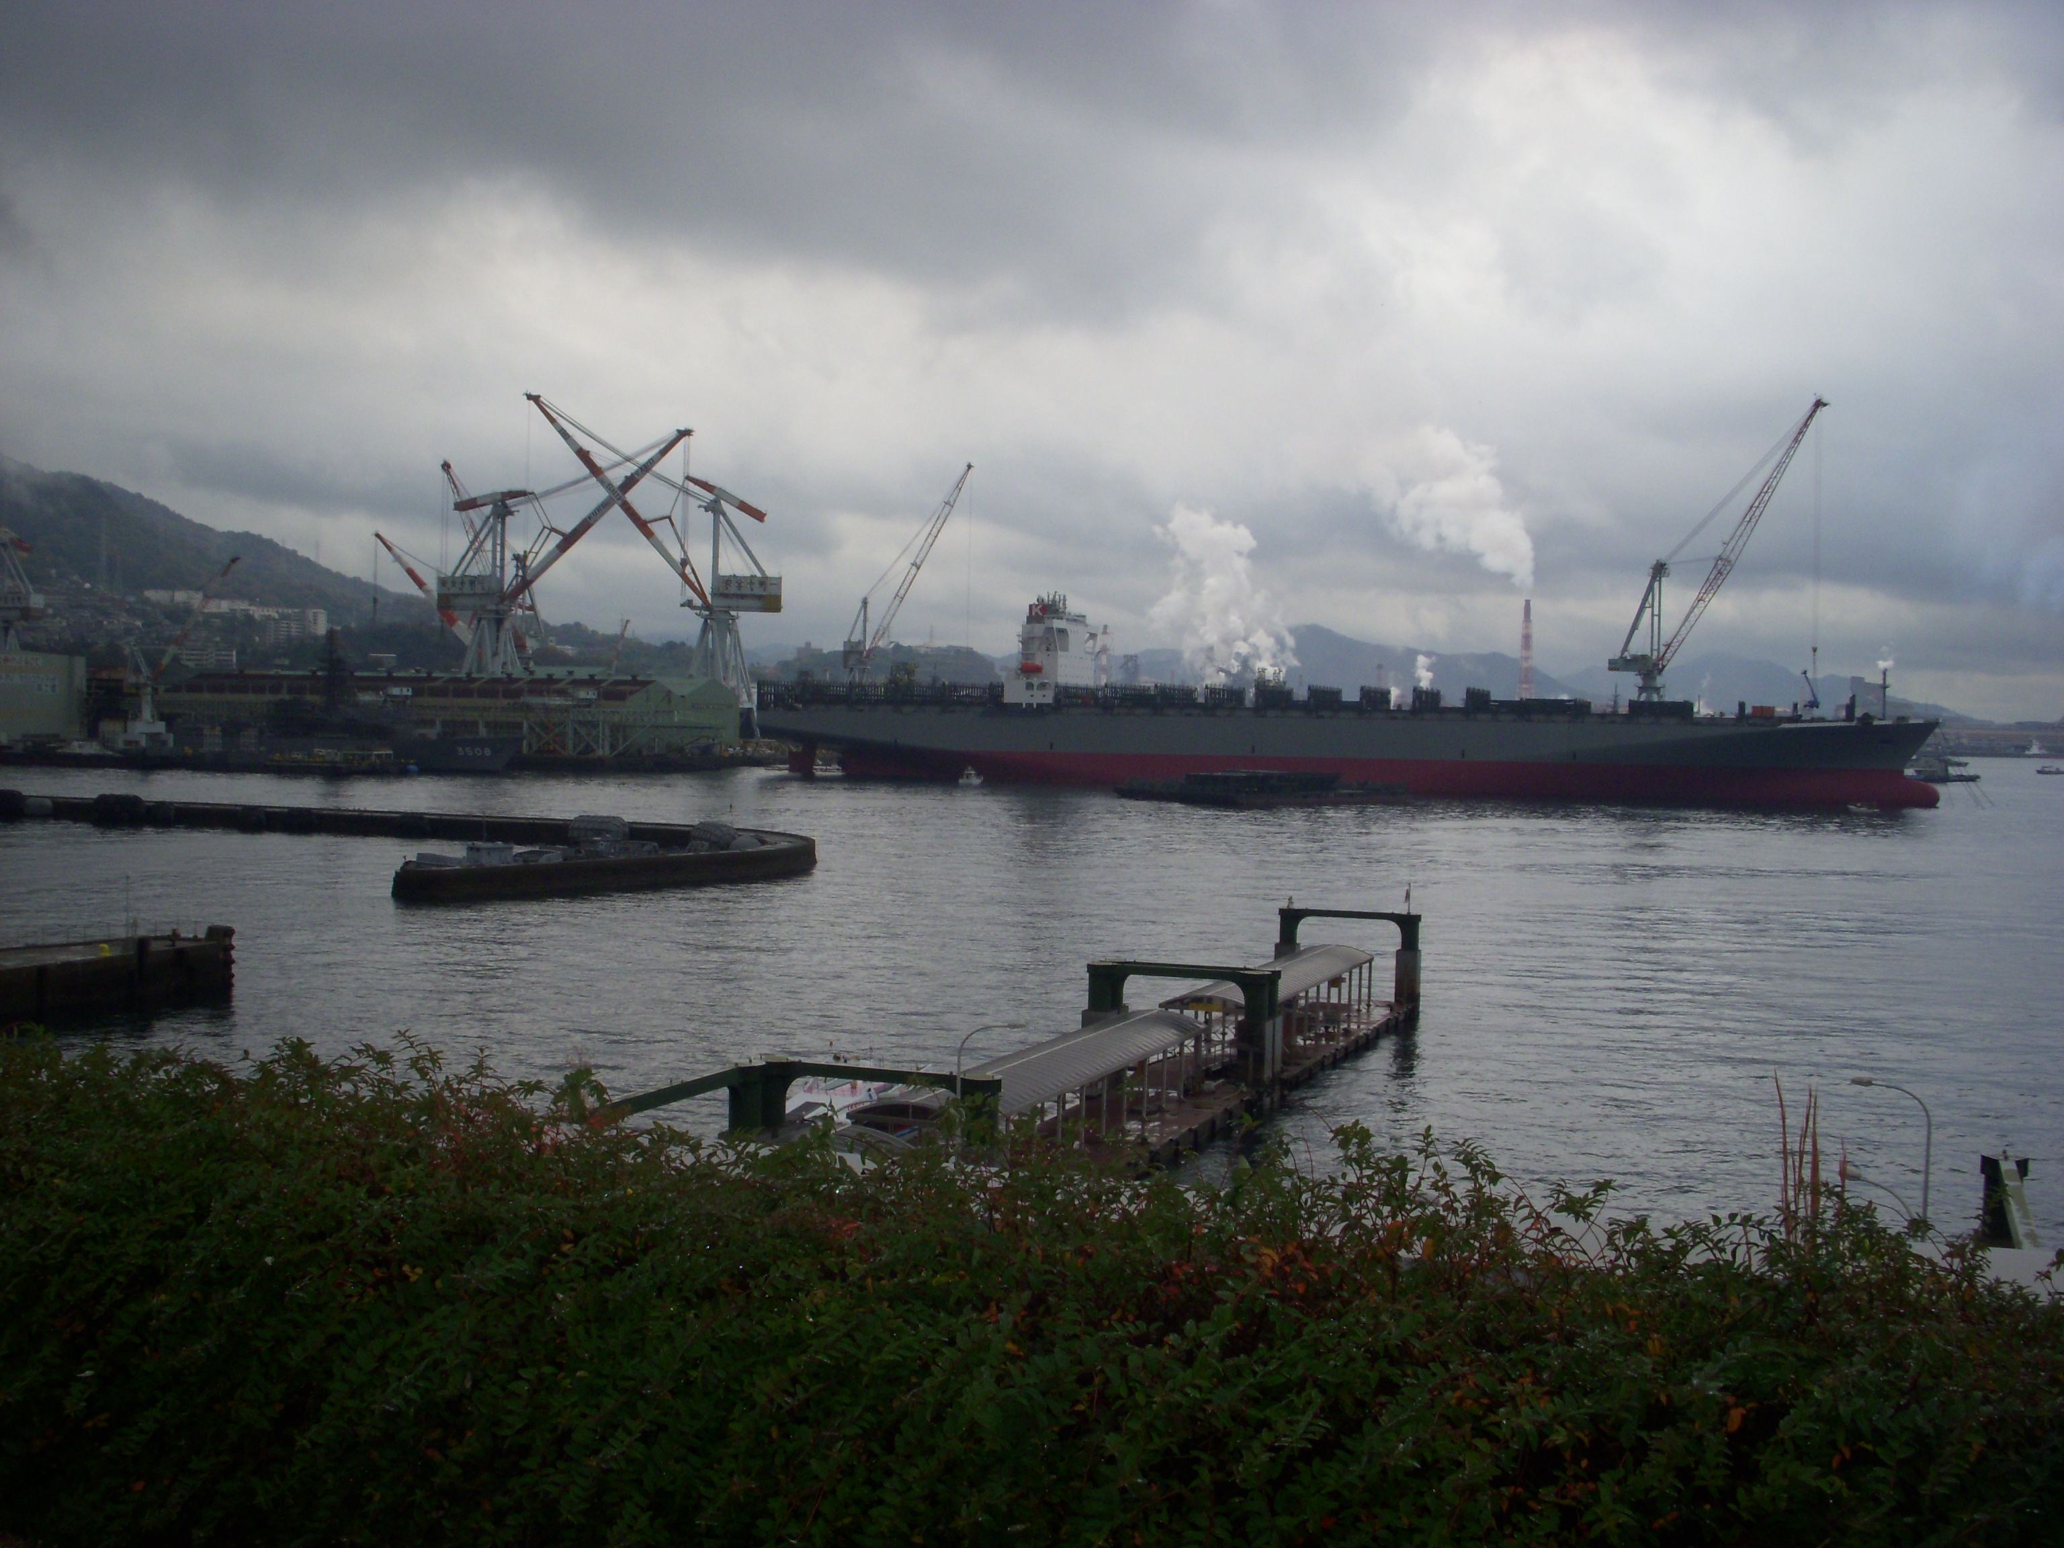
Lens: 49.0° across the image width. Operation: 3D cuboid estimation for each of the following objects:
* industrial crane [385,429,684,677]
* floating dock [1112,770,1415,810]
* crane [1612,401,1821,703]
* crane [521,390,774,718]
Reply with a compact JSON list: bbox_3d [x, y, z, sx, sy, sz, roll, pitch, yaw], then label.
[{"bbox_3d":[-171.480,-65.890,818.870,103.000,109.000,22.000,1,1,21],"label":"industrial crane"},{"bbox_3d":[53.140,3.140,528.890,50.000,8.000,42.000,0,2,-36],"label":"floating dock"},{"bbox_3d":[199.450,-54.480,660.760,60.500,105.500,13.000,1,1,17],"label":"crane"},{"bbox_3d":[-136.660,-71.230,815.130,92.000,125.000,22.000,1,1,-8],"label":"crane"}]

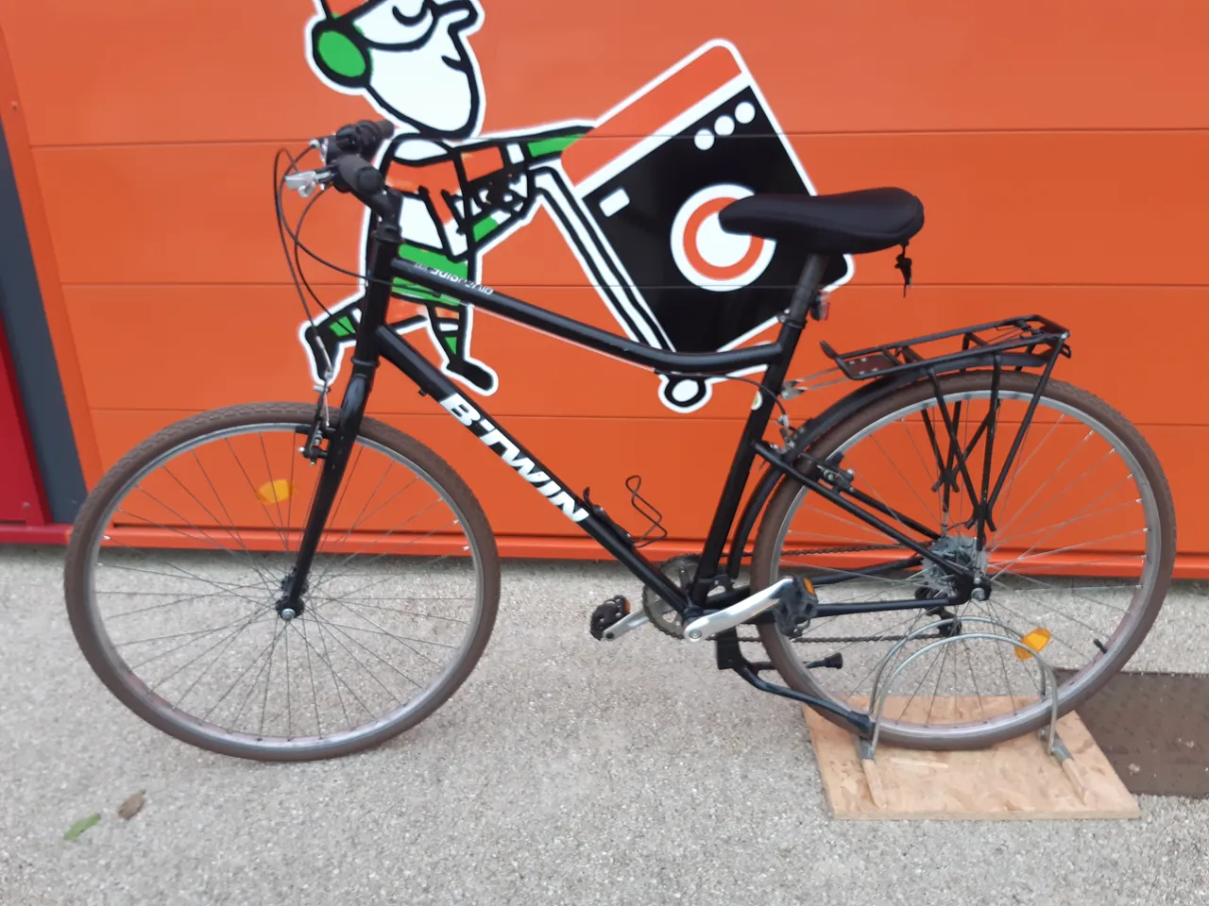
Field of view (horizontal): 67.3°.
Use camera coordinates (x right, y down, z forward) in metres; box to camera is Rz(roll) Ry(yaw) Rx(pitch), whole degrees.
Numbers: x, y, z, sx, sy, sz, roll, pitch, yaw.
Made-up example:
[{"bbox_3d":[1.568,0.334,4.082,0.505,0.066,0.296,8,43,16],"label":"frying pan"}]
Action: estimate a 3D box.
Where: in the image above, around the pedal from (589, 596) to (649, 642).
[{"bbox_3d":[0.016,0.308,1.708,0.088,0.032,0.111,-21,17,8],"label":"pedal"}]

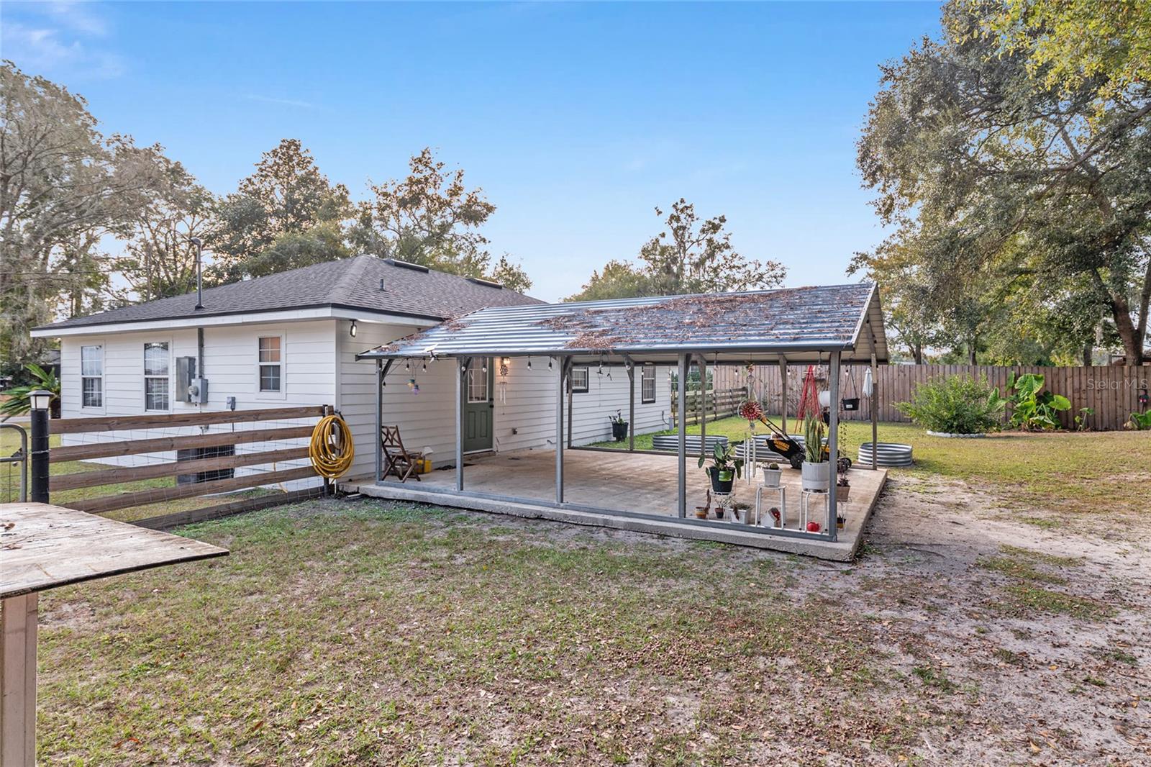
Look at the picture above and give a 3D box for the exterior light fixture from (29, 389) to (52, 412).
[{"bbox_3d":[-5.200,0.169,5.900,0.150,0.200,0.150,0,0,31],"label":"exterior light fixture"}]

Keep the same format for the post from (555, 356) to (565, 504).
[{"bbox_3d":[-0.189,0.560,7.272,0.066,1.786,0.066,0,0,30],"label":"post"}]

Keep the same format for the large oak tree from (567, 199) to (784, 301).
[{"bbox_3d":[6.274,-4.950,38.000,13.500,13.100,12.500,0,0,0],"label":"large oak tree"}]

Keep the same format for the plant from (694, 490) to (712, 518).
[{"bbox_3d":[1.392,1.316,6.620,0.165,0.300,0.130,0,0,30],"label":"plant"}]

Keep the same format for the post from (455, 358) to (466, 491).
[{"bbox_3d":[-1.516,0.544,8.030,0.066,1.788,0.066,0,0,30],"label":"post"}]

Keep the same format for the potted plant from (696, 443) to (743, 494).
[{"bbox_3d":[1.571,0.909,6.550,0.430,0.530,0.380,0,0,30],"label":"potted plant"}]

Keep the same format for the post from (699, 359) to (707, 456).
[{"bbox_3d":[2.528,0.471,12.023,0.070,1.939,0.070,0,0,30],"label":"post"}]

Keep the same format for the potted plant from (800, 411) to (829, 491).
[{"bbox_3d":[2.388,0.670,6.040,0.280,0.790,0.280,0,0,30],"label":"potted plant"}]

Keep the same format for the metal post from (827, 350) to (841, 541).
[{"bbox_3d":[2.451,0.590,5.757,0.066,1.802,0.066,0,0,30],"label":"metal post"}]

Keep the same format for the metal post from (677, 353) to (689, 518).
[{"bbox_3d":[1.149,0.564,6.514,0.066,1.784,0.066,0,0,30],"label":"metal post"}]

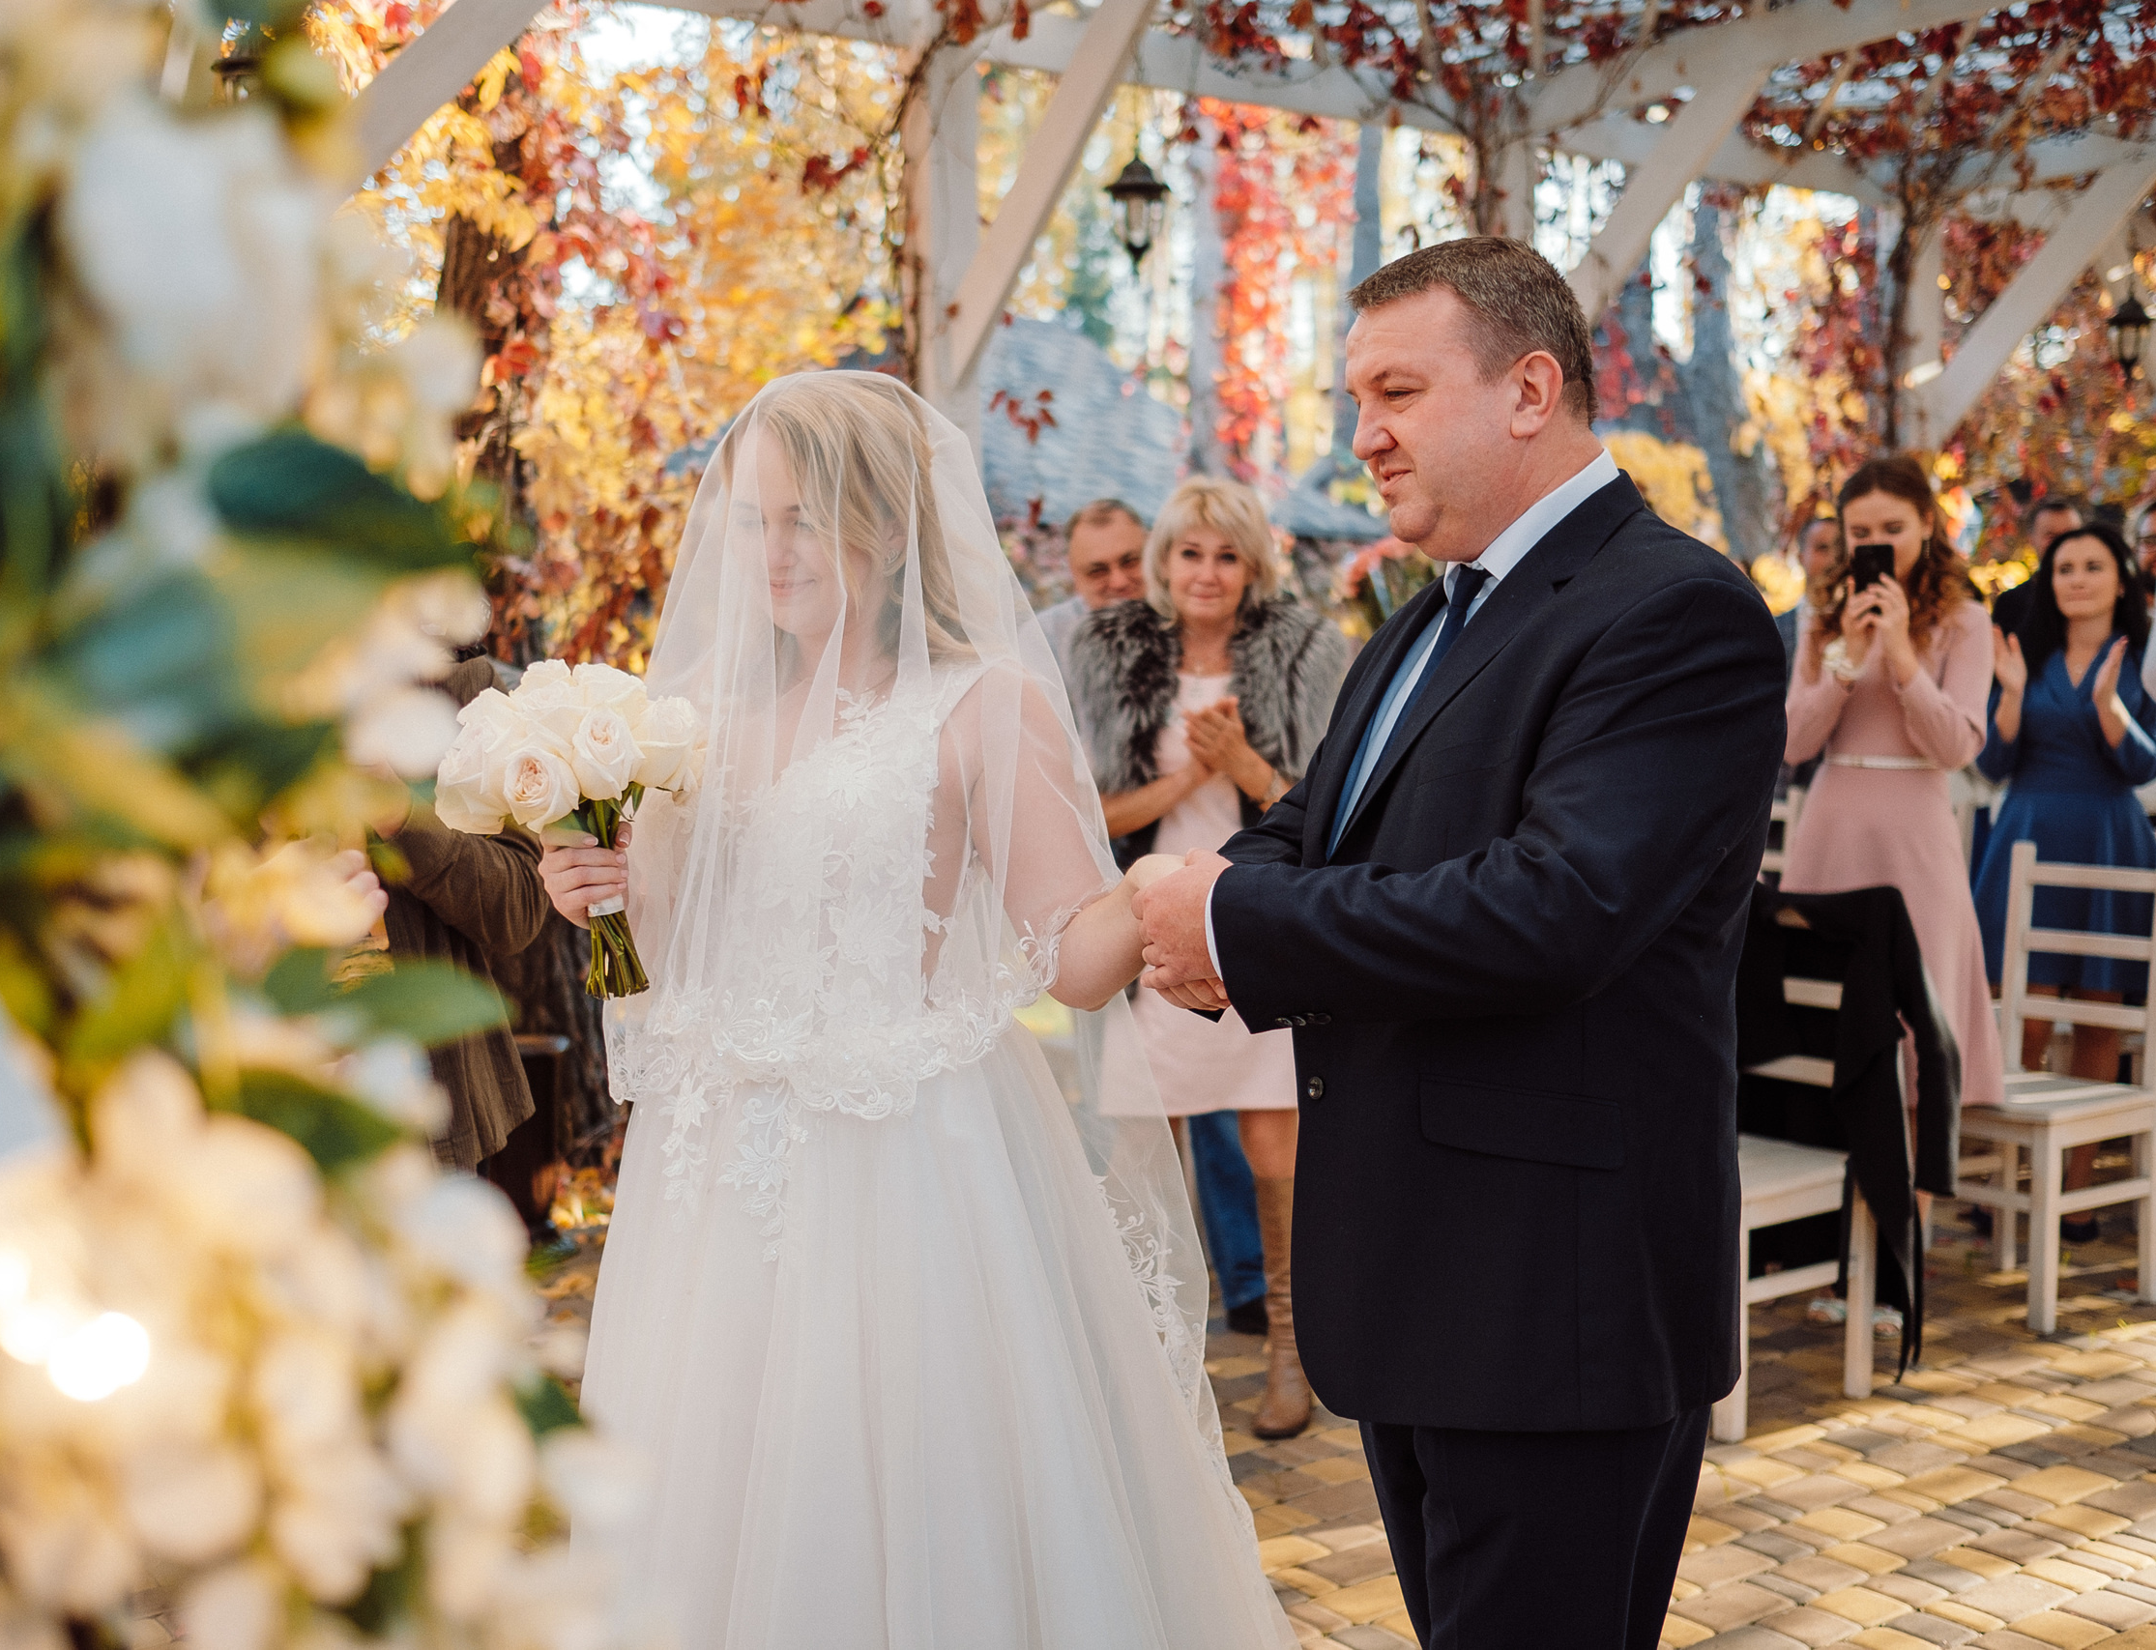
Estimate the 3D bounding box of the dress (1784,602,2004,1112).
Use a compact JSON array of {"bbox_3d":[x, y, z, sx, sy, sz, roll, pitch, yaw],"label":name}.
[{"bbox_3d":[1.655,0.066,4.922,0.485,1.069,0.396,1,4,21],"label":"dress"}]

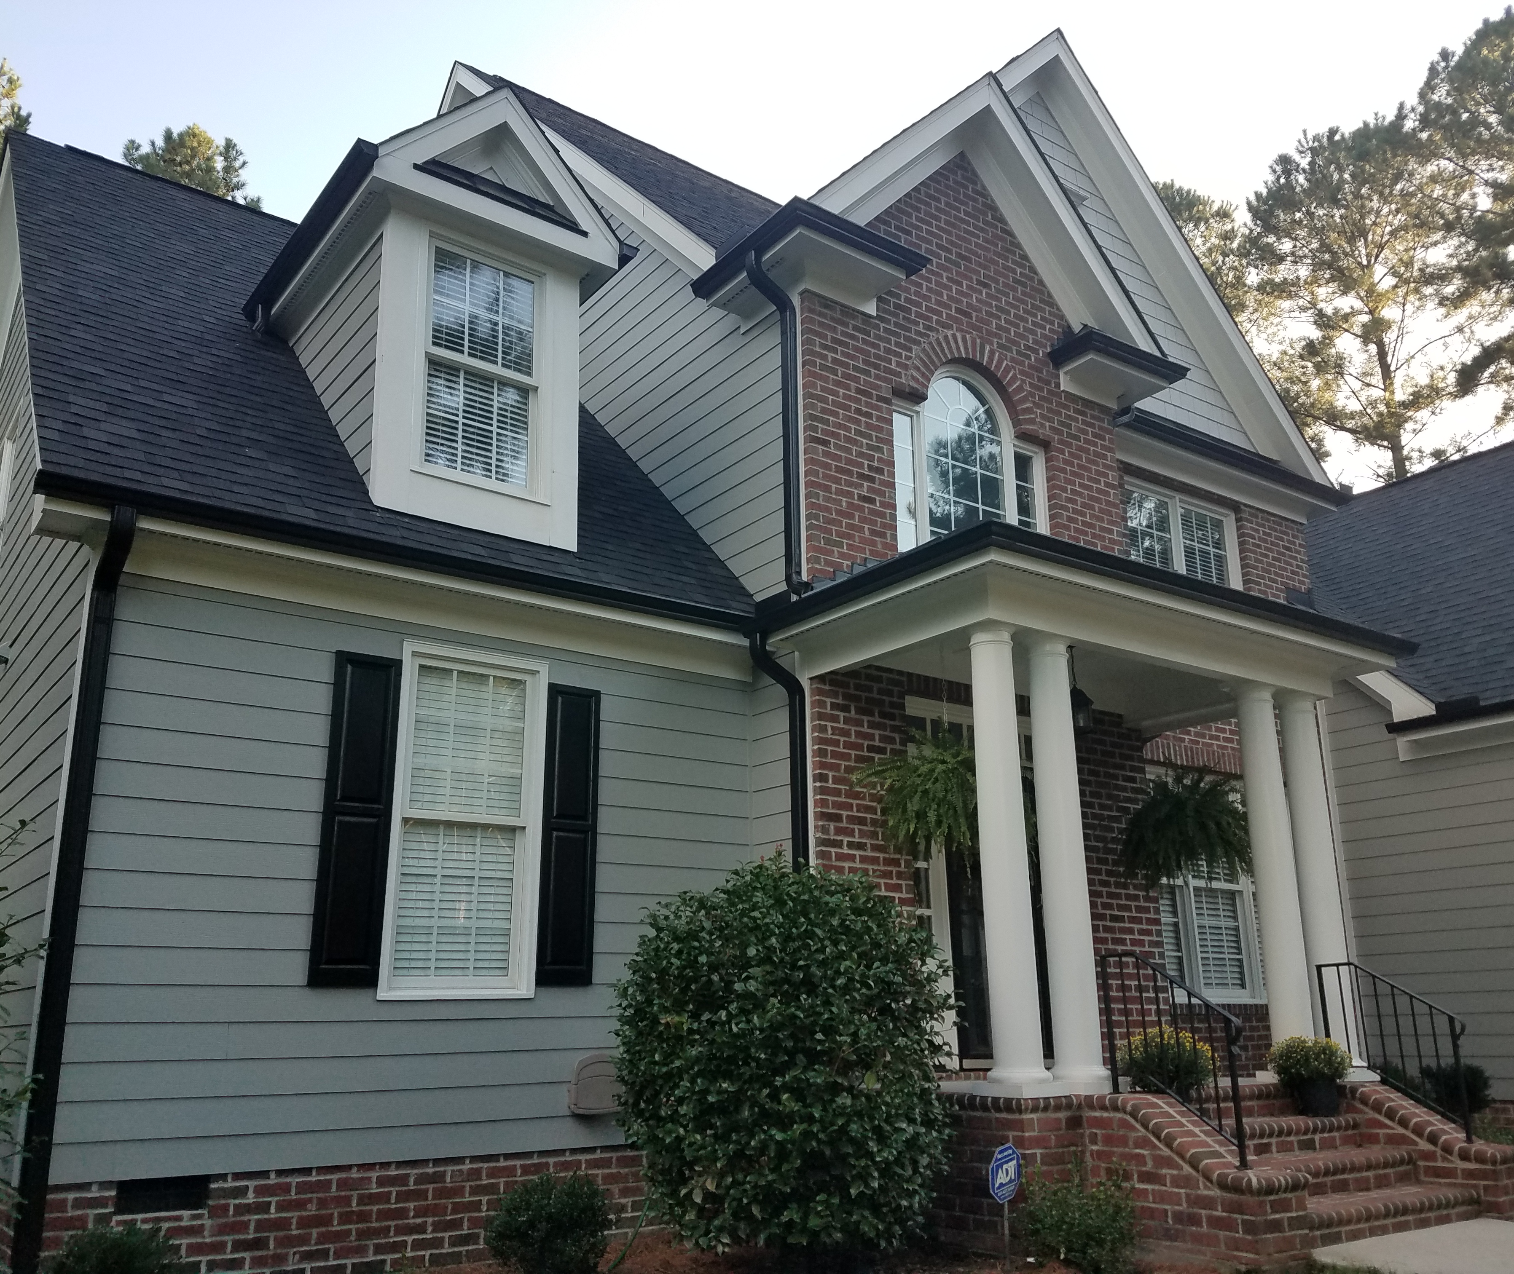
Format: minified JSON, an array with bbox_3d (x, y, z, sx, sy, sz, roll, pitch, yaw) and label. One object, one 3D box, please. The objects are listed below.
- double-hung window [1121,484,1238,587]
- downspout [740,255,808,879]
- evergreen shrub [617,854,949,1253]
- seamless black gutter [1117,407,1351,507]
[{"bbox_3d":[4.098,-0.598,12.117,1.880,1.650,0.120,11,-20,-35],"label":"double-hung window"},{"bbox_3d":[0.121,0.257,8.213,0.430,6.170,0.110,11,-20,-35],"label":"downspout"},{"bbox_3d":[0.139,2.093,6.435,1.640,1.900,1.640,-1,-17,0],"label":"evergreen shrub"},{"bbox_3d":[4.697,-1.720,12.445,3.960,0.170,0.150,11,-20,-35],"label":"seamless black gutter"}]

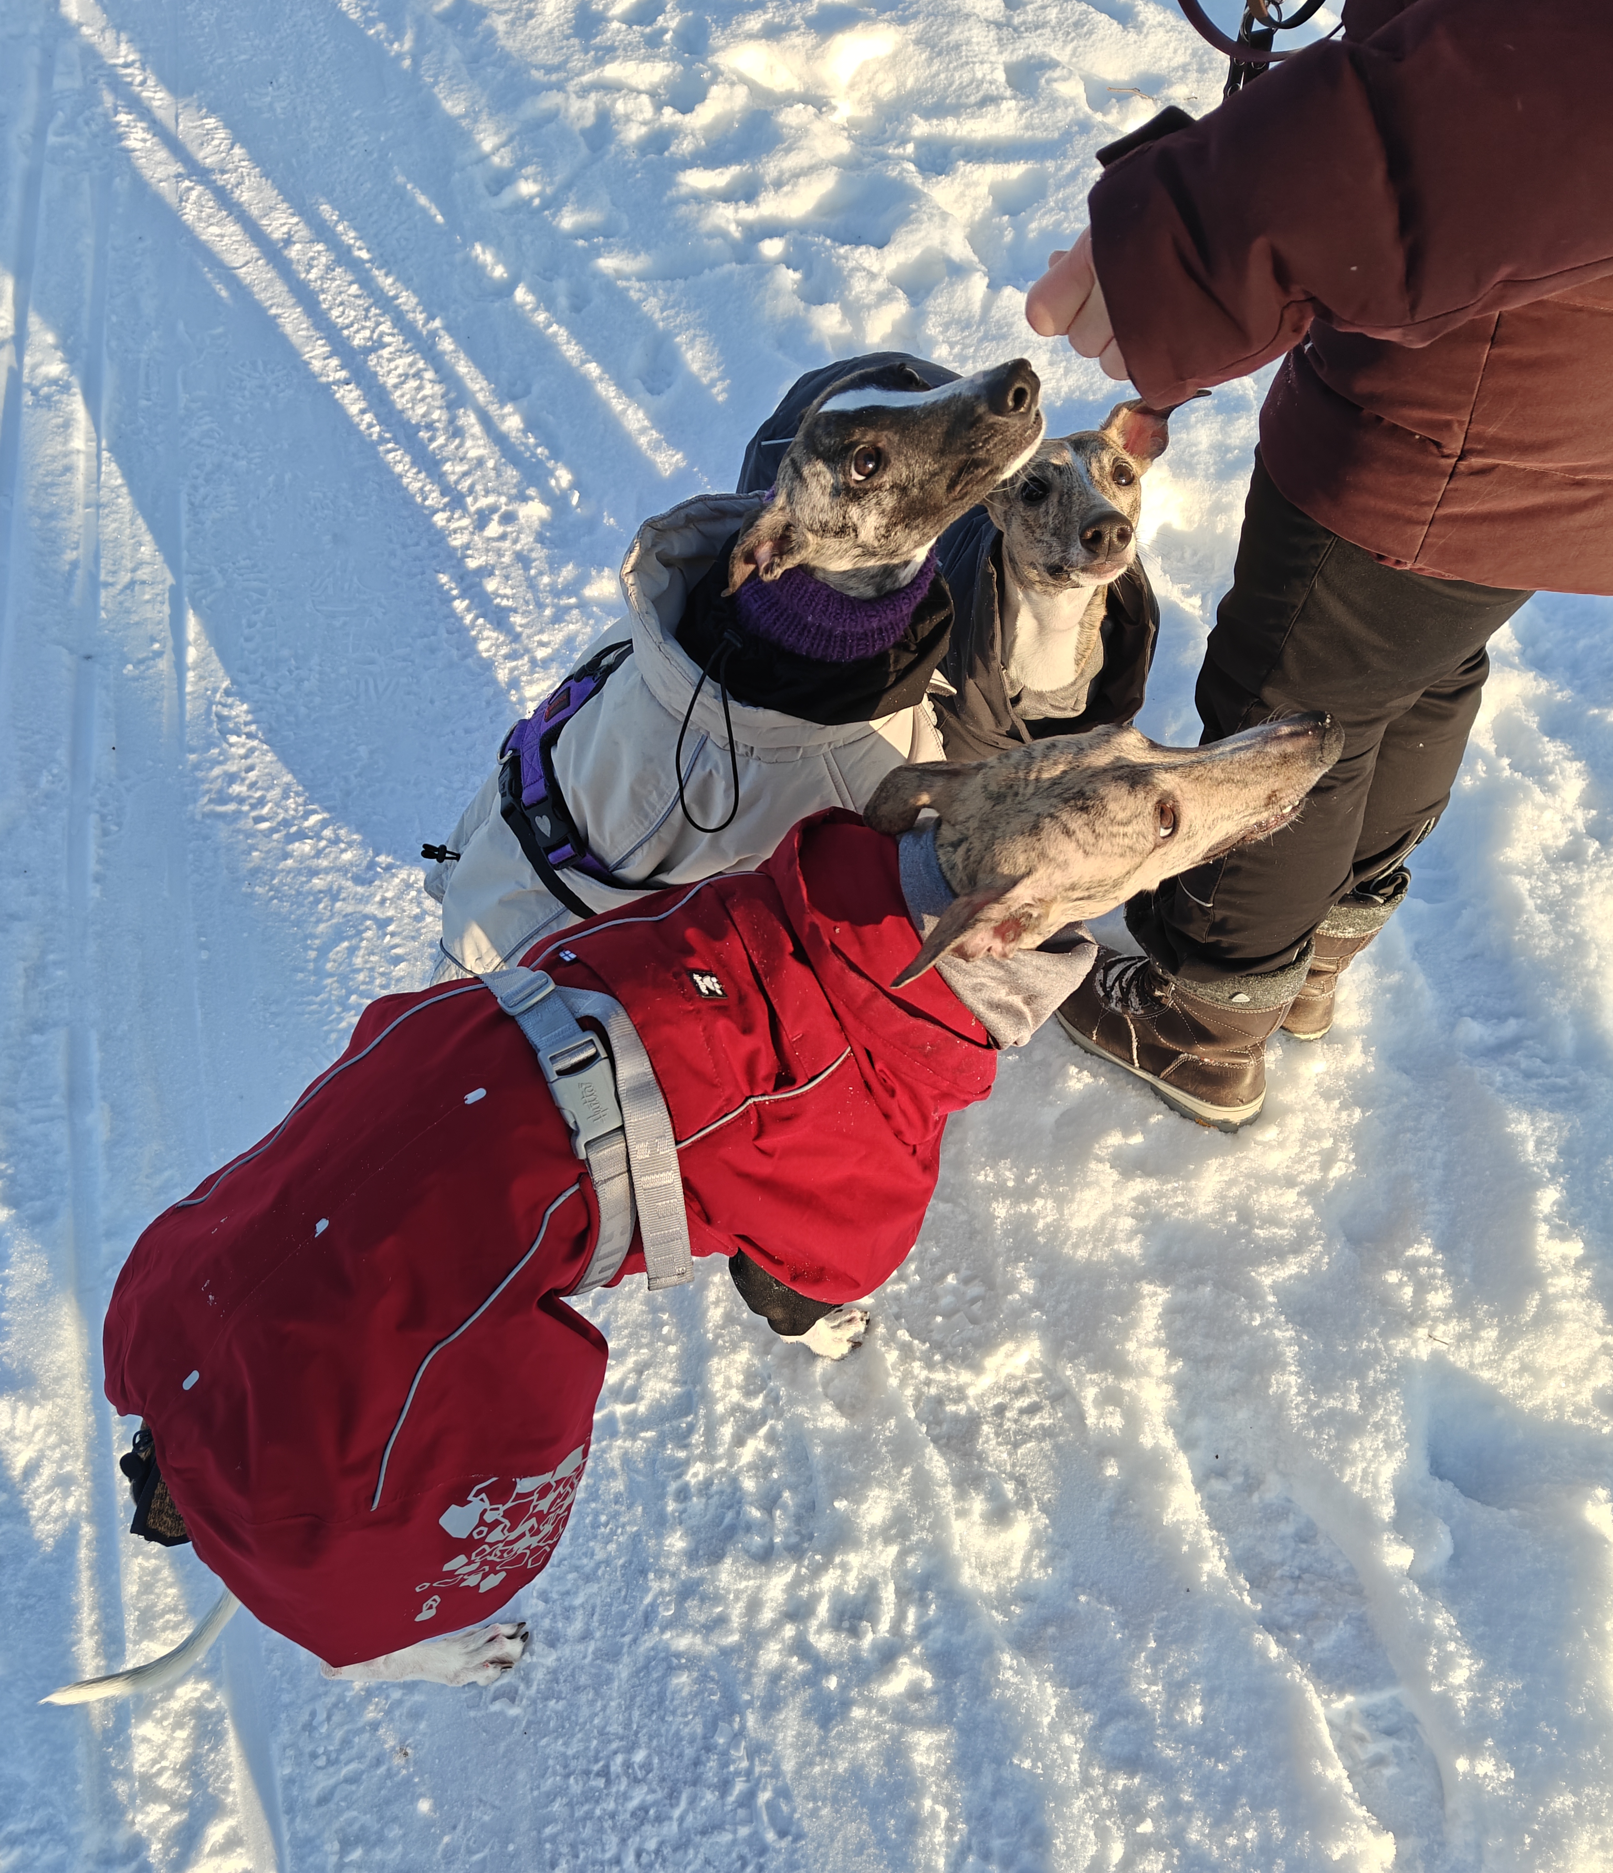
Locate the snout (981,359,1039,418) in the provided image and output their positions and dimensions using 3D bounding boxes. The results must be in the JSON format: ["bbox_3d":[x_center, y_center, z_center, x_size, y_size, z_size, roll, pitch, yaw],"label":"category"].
[{"bbox_3d":[0.131,-0.353,0.960,0.036,0.034,0.037,-20,37,34],"label":"snout"}]

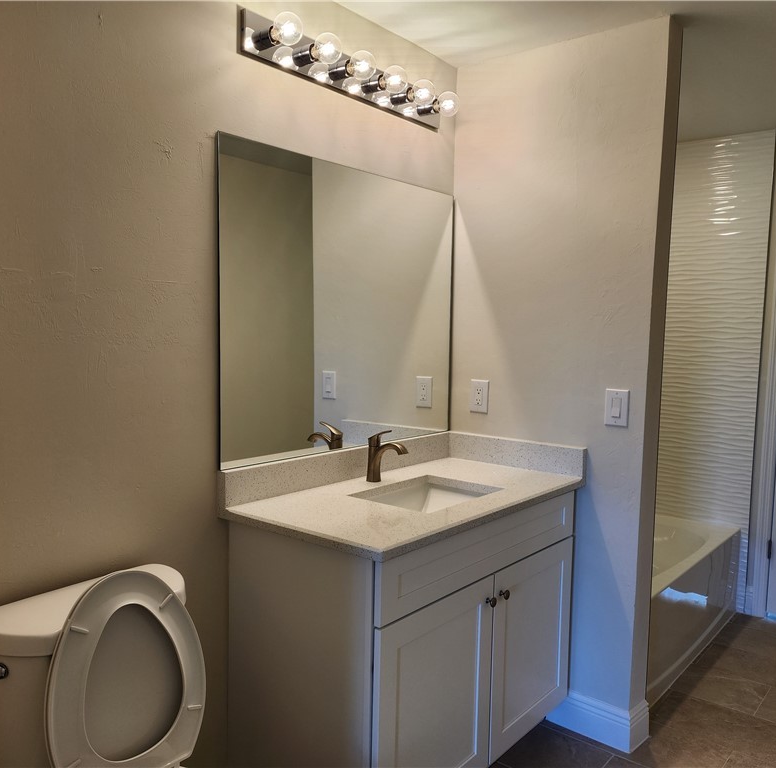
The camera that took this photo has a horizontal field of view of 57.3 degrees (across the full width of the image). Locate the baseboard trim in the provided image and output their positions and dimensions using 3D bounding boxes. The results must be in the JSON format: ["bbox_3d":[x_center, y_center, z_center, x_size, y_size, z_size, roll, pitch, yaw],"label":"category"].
[{"bbox_3d":[0.740,1.152,2.515,0.315,0.145,0.148,5,6,40],"label":"baseboard trim"}]

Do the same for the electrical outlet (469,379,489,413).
[{"bbox_3d":[0.345,0.050,2.690,0.078,0.127,0.008,5,6,40],"label":"electrical outlet"}]

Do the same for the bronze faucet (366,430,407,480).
[{"bbox_3d":[-0.005,0.238,2.311,0.171,0.173,0.052,5,6,40],"label":"bronze faucet"}]

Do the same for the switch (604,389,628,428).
[{"bbox_3d":[0.756,0.081,2.348,0.077,0.124,0.010,5,6,40],"label":"switch"}]

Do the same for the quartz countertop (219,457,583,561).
[{"bbox_3d":[0.108,0.349,2.207,0.562,0.026,1.085,5,6,40],"label":"quartz countertop"}]

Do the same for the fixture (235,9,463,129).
[{"bbox_3d":[-0.049,-0.958,2.192,0.155,0.125,0.915,5,6,40],"label":"fixture"}]

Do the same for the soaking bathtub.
[{"bbox_3d":[1.023,0.944,3.267,0.757,0.440,1.429,5,6,40],"label":"soaking bathtub"}]

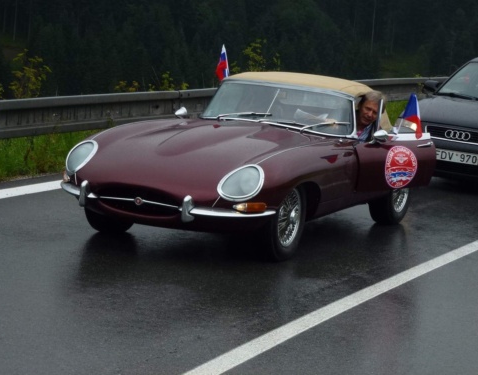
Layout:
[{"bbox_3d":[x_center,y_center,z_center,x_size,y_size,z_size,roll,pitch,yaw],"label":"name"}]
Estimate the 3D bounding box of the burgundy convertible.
[{"bbox_3d":[0.280,-0.280,10.760,1.680,1.200,4.430,9,8,23],"label":"burgundy convertible"}]

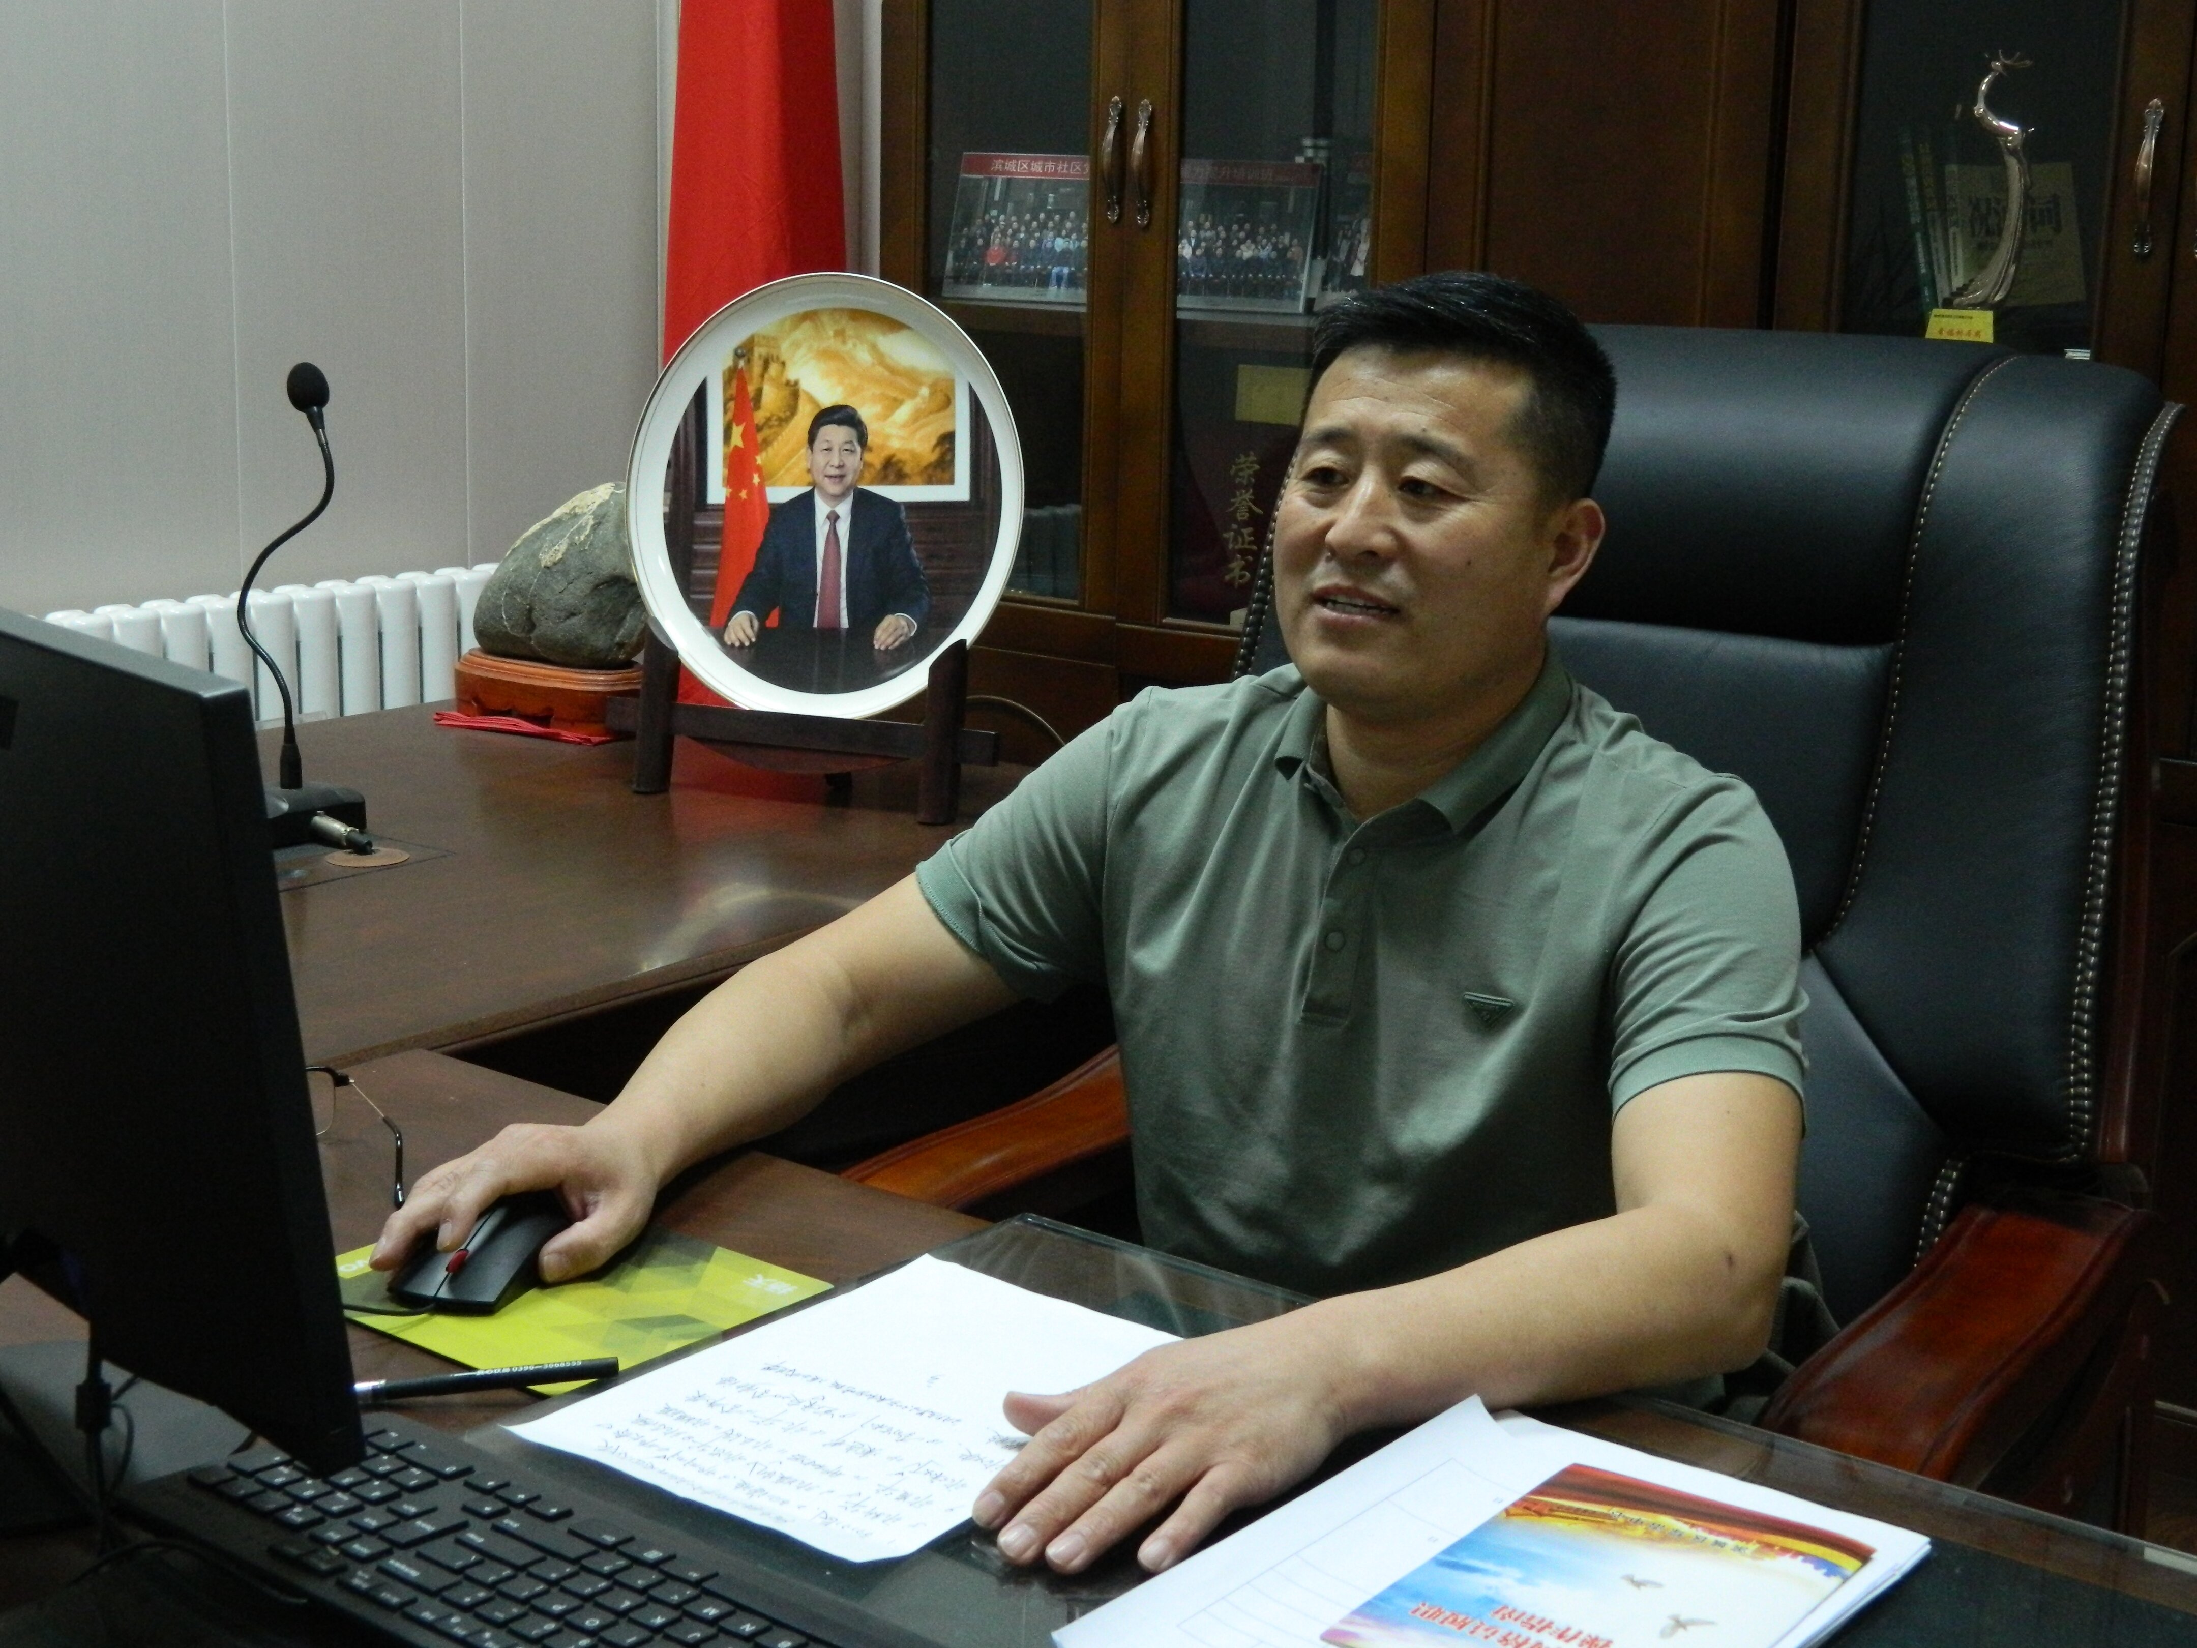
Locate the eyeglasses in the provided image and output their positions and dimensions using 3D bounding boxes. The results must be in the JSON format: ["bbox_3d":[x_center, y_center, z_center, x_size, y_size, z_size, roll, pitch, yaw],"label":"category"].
[{"bbox_3d":[-0.466,0.179,1.654,0.140,0.040,0.145,-4,14,-26],"label":"eyeglasses"}]

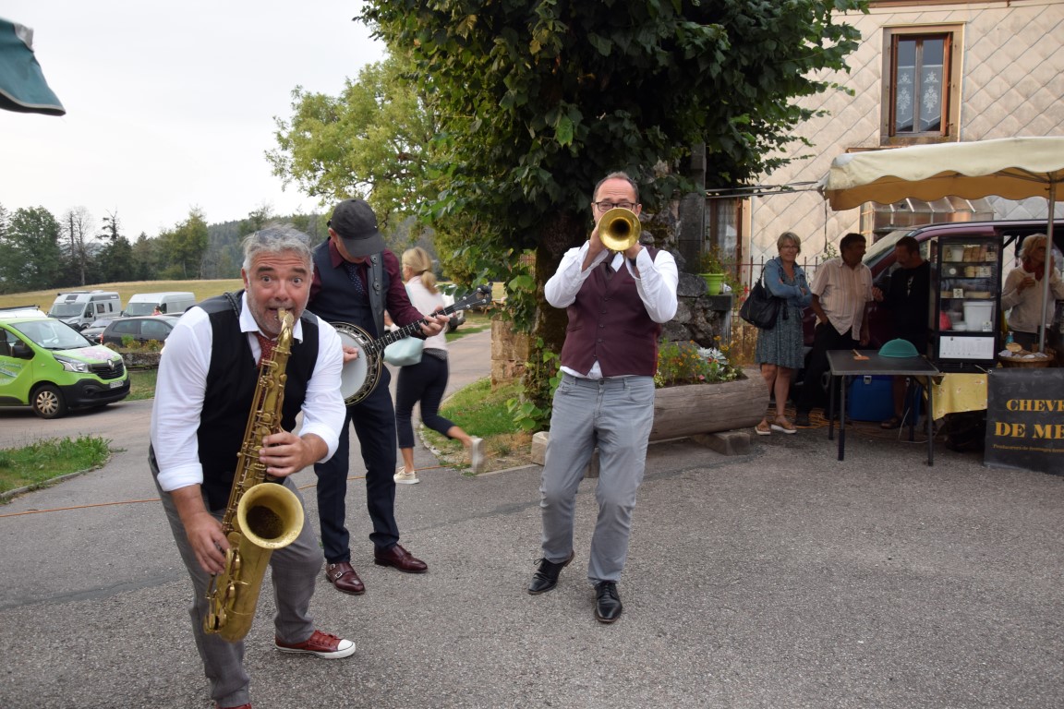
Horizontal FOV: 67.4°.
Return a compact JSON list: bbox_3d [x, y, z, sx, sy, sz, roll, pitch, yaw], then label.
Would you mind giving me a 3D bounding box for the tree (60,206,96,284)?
[{"bbox_3d":[-82.663,-19.722,145.000,6.200,15.000,6.200,0,4,0],"label":"tree"}]

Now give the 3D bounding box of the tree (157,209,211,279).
[{"bbox_3d":[-63.361,-20.057,145.000,9.000,14.000,9.000,0,4,0],"label":"tree"}]

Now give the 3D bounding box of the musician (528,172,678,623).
[{"bbox_3d":[0.283,0.155,3.150,0.620,1.740,0.520,1,4,12],"label":"musician"}]

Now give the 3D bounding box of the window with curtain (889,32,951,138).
[{"bbox_3d":[5.938,-4.131,12.200,0.940,1.580,0.160,1,4,10],"label":"window with curtain"}]

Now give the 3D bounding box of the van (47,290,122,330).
[{"bbox_3d":[-28.484,-2.657,51.000,2.100,2.700,5.900,-1,4,-11],"label":"van"}]

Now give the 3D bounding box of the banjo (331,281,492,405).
[{"bbox_3d":[-0.546,-0.069,3.200,0.890,0.340,0.110,-27,-5,10],"label":"banjo"}]

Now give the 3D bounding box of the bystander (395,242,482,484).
[{"bbox_3d":[-0.647,0.059,5.400,0.680,1.620,0.500,4,6,44],"label":"bystander"}]

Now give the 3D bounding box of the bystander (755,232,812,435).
[{"bbox_3d":[2.090,-0.189,6.650,0.500,1.680,0.420,0,4,-6],"label":"bystander"}]

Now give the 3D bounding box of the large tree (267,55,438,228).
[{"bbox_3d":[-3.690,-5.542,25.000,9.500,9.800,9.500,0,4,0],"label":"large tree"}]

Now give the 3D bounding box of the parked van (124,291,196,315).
[{"bbox_3d":[-22.773,-2.581,49.000,2.080,2.520,5.800,0,4,-9],"label":"parked van"}]

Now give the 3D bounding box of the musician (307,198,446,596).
[{"bbox_3d":[-0.695,0.176,3.500,0.660,1.750,0.520,-1,4,-13],"label":"musician"}]

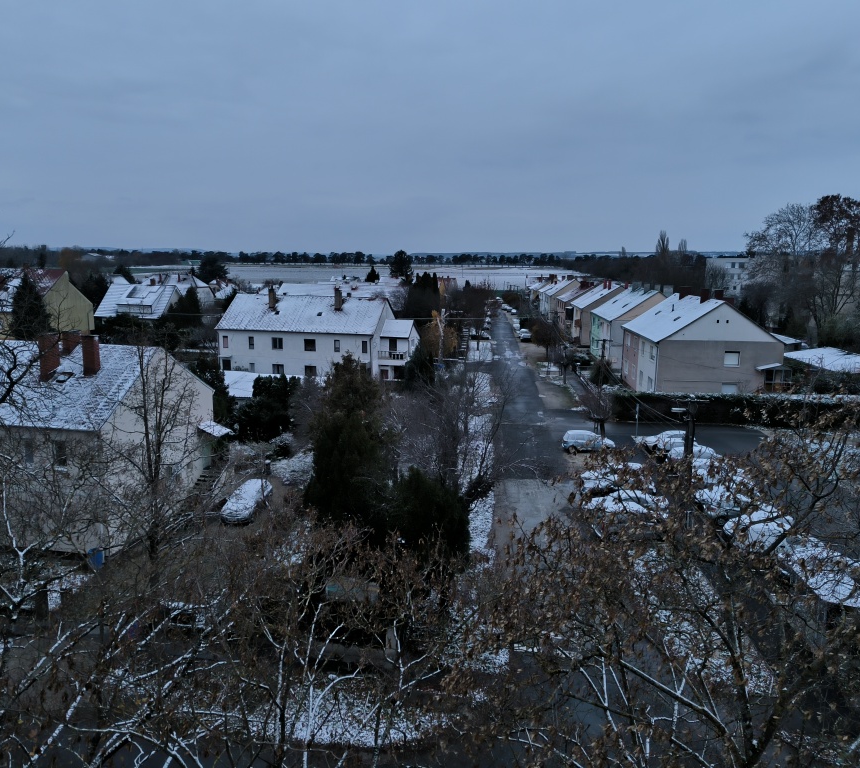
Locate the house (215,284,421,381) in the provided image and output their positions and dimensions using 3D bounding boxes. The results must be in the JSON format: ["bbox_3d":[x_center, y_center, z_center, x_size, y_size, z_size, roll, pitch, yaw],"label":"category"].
[{"bbox_3d":[-12.072,-5.289,82.177,22.200,10.200,10.600,3,11,15],"label":"house"}]

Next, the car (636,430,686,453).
[{"bbox_3d":[17.766,4.229,54.020,4.350,1.500,1.760,0,10,0],"label":"car"}]

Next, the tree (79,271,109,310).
[{"bbox_3d":[-72.958,-19.153,153.056,7.810,10.500,7.810,0,10,0],"label":"tree"}]

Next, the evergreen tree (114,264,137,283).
[{"bbox_3d":[-104.445,-35.583,241.894,8.550,10.120,8.550,0,10,0],"label":"evergreen tree"}]

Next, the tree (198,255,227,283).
[{"bbox_3d":[-49.976,-22.561,163.687,7.400,13.800,7.400,0,10,0],"label":"tree"}]

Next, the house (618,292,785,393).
[{"bbox_3d":[28.383,-4.139,75.930,12.350,10.320,15.180,1,10,2],"label":"house"}]

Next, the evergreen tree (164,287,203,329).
[{"bbox_3d":[-45.668,-13.856,131.398,7.070,8.310,7.070,0,10,0],"label":"evergreen tree"}]

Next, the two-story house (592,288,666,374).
[{"bbox_3d":[29.970,-8.514,100.263,11.800,10.300,14.700,1,10,3],"label":"two-story house"}]

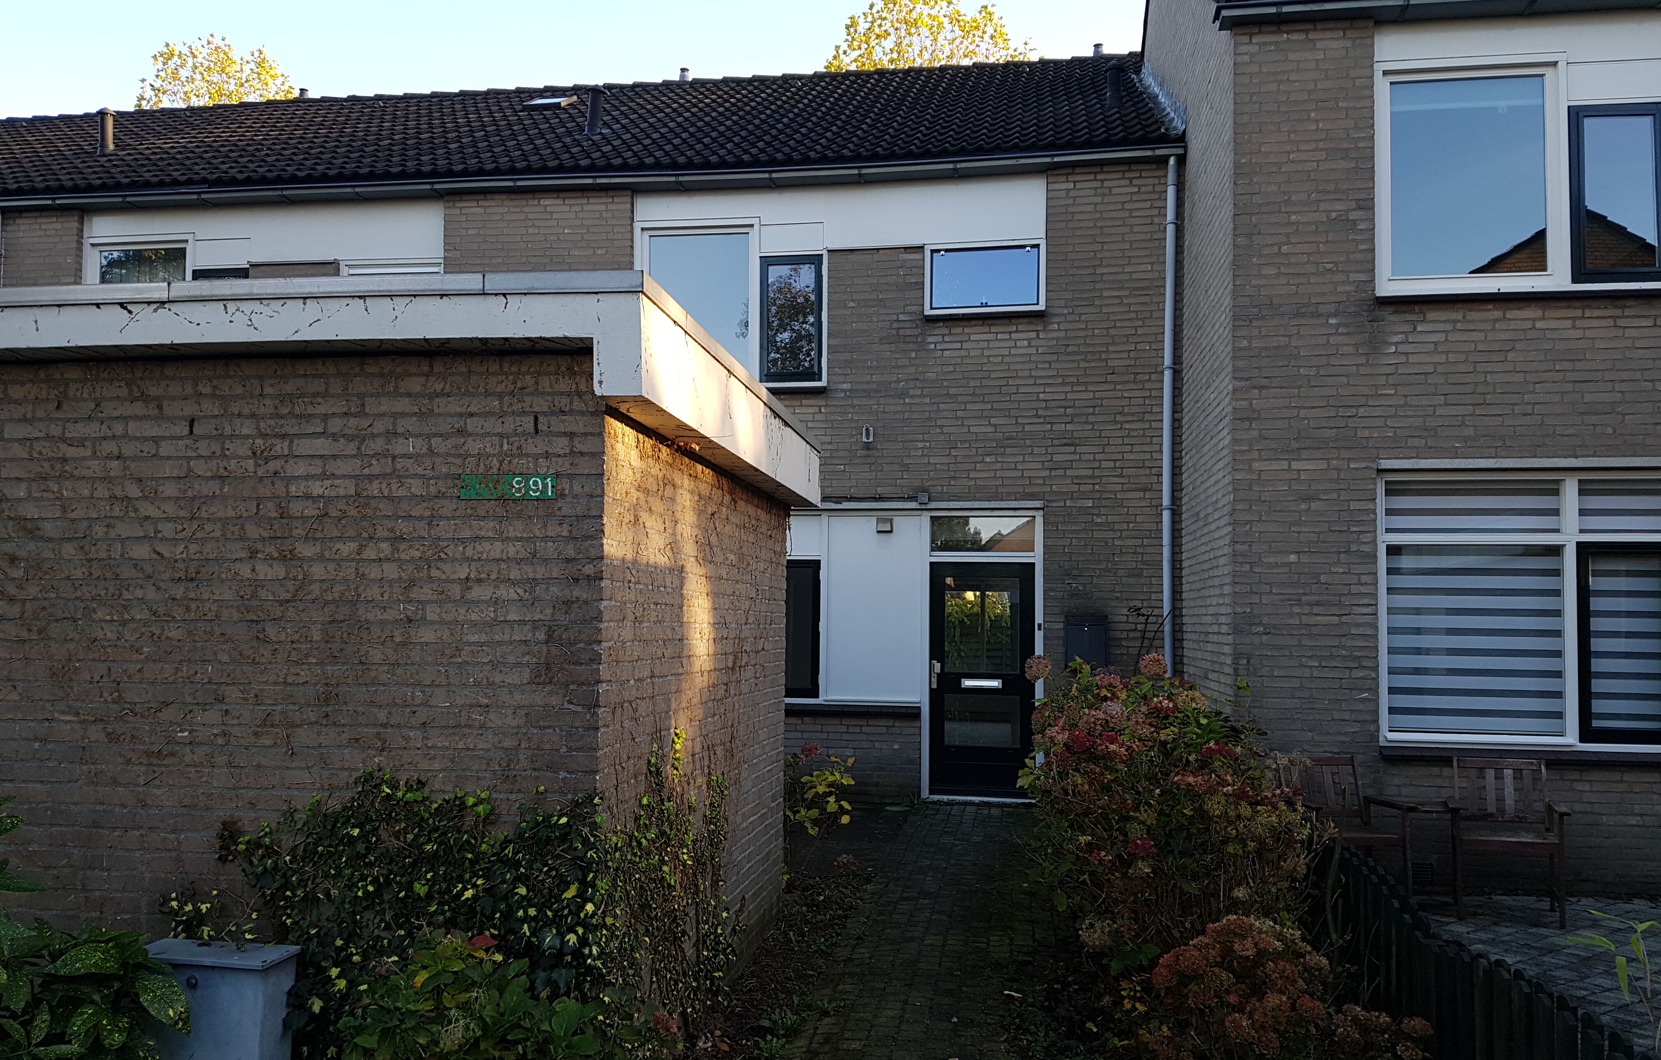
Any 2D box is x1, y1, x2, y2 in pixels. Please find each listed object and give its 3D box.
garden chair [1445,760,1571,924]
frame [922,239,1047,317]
[{"bbox_3d":[3.739,1.733,6.976,0.600,0.840,0.560,0,-3,16],"label":"garden chair"},{"bbox_3d":[1.316,-2.143,10.649,1.033,0.618,0.100,0,-3,9],"label":"frame"}]

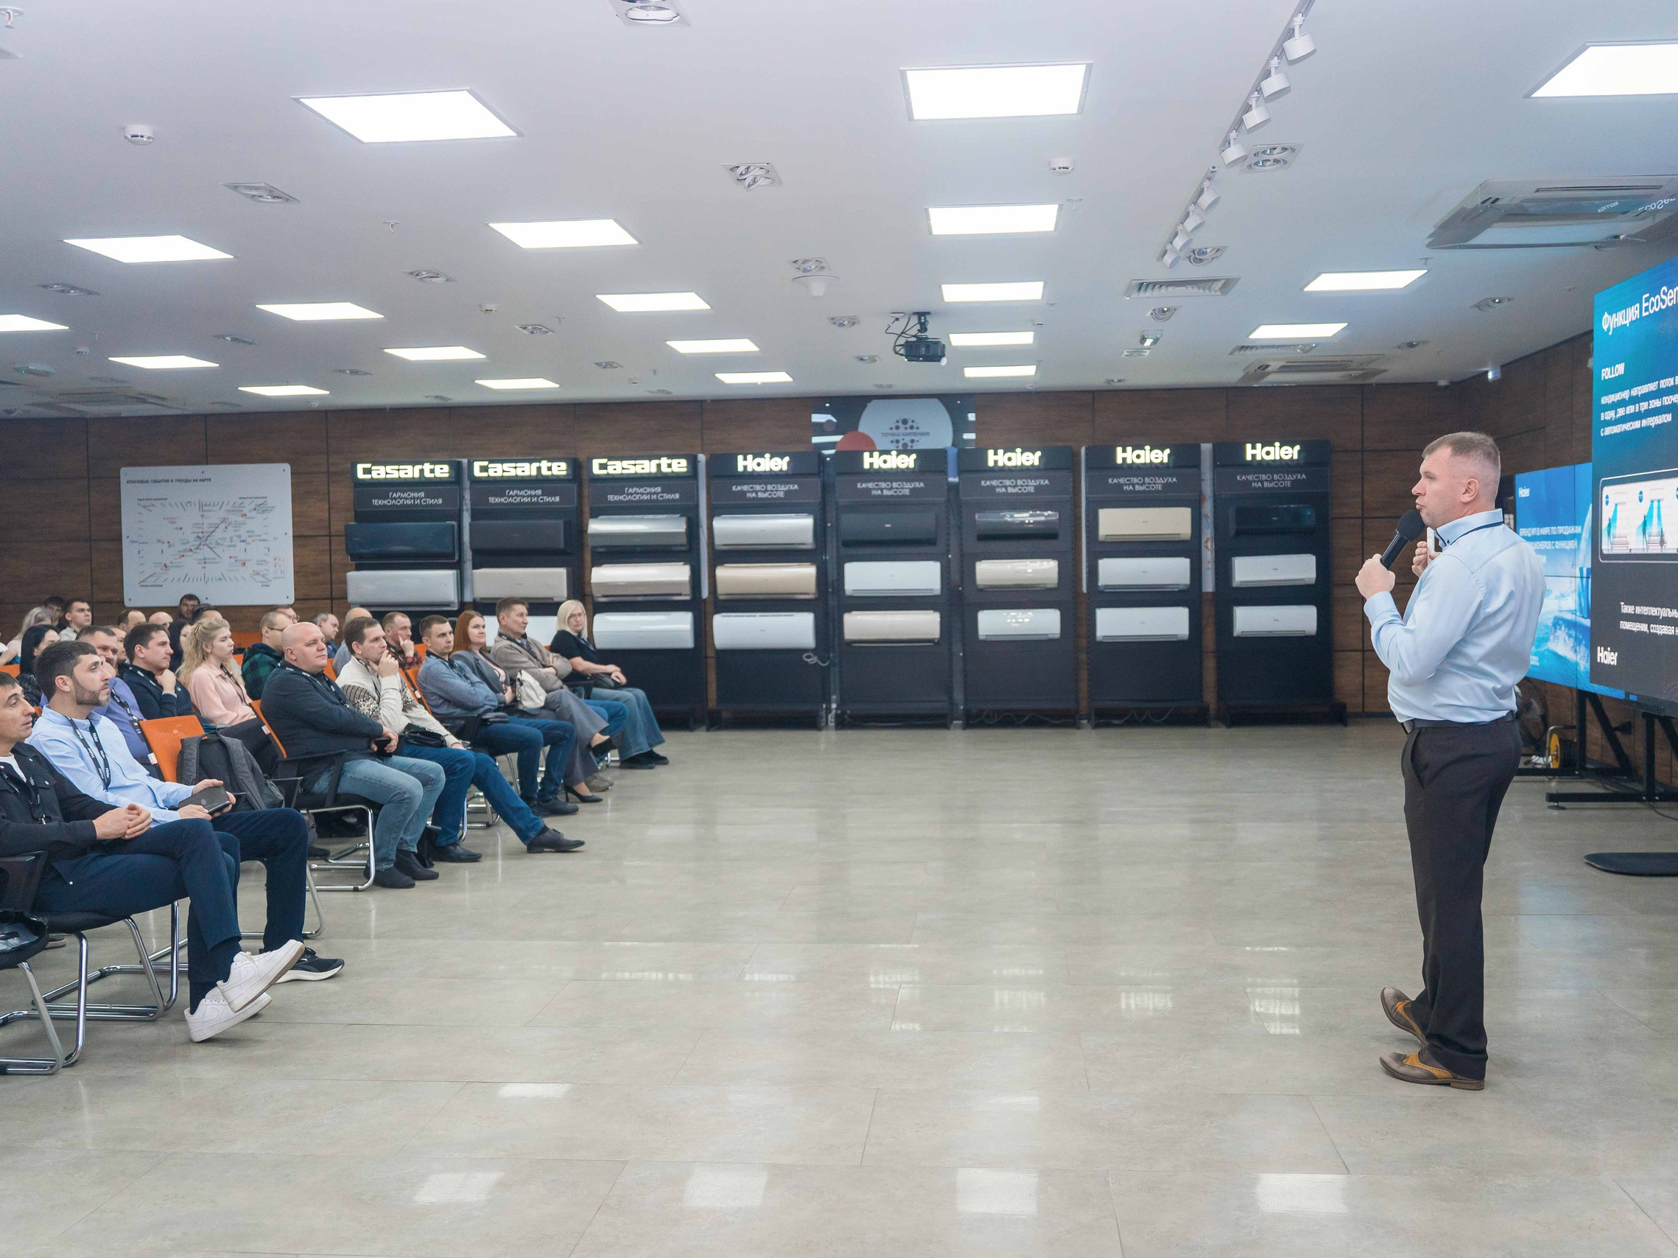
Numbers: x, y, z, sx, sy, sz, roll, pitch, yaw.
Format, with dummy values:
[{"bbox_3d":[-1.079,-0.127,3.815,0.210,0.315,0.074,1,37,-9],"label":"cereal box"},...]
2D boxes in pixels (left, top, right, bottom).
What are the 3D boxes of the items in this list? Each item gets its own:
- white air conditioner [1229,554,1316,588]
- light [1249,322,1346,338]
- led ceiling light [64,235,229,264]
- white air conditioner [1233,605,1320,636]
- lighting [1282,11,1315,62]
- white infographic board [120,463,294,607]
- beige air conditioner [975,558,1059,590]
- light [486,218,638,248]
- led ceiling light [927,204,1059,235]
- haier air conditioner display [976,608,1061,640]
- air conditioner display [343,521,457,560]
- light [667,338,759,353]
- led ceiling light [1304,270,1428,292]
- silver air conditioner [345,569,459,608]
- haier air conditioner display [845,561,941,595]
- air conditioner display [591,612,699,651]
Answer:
[{"bbox_3d":[3.756,-0.499,13.545,0.698,0.268,0.195,0,2,7],"label":"white air conditioner"},{"bbox_3d":[3.199,-2.088,10.987,0.590,0.030,0.590,-1,2,6],"label":"light"},{"bbox_3d":[-3.267,-1.809,7.476,0.595,0.030,0.595,0,2,5],"label":"led ceiling light"},{"bbox_3d":[3.817,-0.072,13.781,0.699,0.268,0.200,-1,2,6],"label":"white air conditioner"},{"bbox_3d":[1.273,-1.634,4.342,0.095,0.130,0.095,0,2,5],"label":"lighting"},{"bbox_3d":[-6.141,-0.902,15.262,1.727,1.359,0.030,-1,2,6],"label":"white infographic board"},{"bbox_3d":[1.587,-0.484,13.984,0.722,0.265,0.205,-1,2,6],"label":"beige air conditioner"},{"bbox_3d":[-1.301,-1.891,7.512,0.590,0.040,0.580,-1,2,6],"label":"light"},{"bbox_3d":[0.722,-1.914,7.325,0.590,0.040,0.580,-1,2,6],"label":"led ceiling light"},{"bbox_3d":[1.590,-0.036,13.890,0.729,0.263,0.202,-1,2,6],"label":"haier air conditioner display"},{"bbox_3d":[-4.077,-0.818,14.667,1.030,0.355,0.240,-1,2,6],"label":"air conditioner display"},{"bbox_3d":[-0.897,-2.043,11.332,0.590,0.040,0.580,-1,2,6],"label":"light"},{"bbox_3d":[3.017,-2.007,9.049,0.590,0.030,0.590,-1,2,6],"label":"led ceiling light"},{"bbox_3d":[-4.147,-0.375,14.953,1.000,0.345,0.210,-1,2,5],"label":"silver air conditioner"},{"bbox_3d":[0.480,-0.457,14.235,0.870,0.308,0.210,-1,2,6],"label":"haier air conditioner display"},{"bbox_3d":[-1.772,0.014,14.511,0.935,0.330,0.220,-1,2,6],"label":"air conditioner display"}]

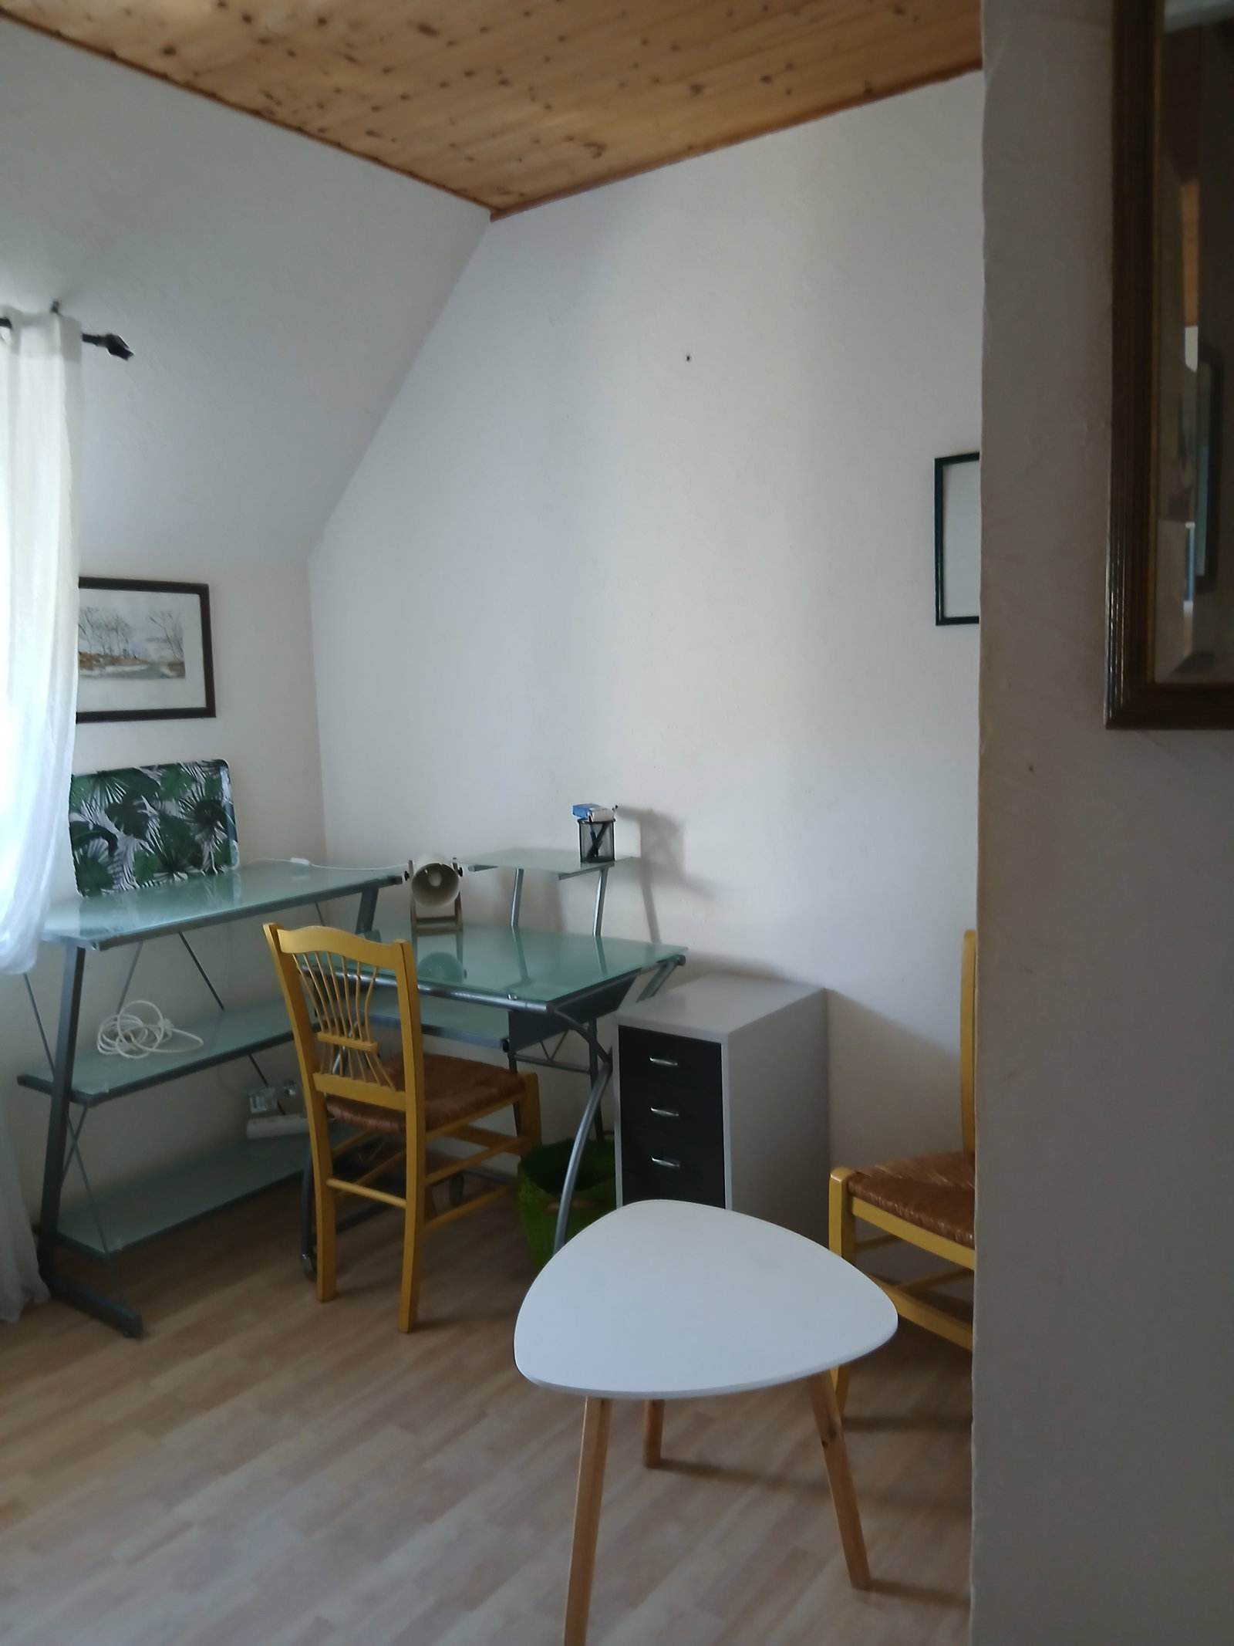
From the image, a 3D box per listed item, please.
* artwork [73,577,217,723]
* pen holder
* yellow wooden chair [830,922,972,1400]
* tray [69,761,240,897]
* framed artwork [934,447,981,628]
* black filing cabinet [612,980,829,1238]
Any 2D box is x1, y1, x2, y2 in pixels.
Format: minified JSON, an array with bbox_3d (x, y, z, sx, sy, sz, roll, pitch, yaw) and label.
[{"bbox_3d":[-1.221,-0.428,3.104,0.022,0.352,0.510,4,10,35],"label":"artwork"},{"bbox_3d":[-0.048,0.041,3.033,0.090,0.100,0.090,4,10,35],"label":"pen holder"},{"bbox_3d":[0.667,0.677,2.125,0.400,0.880,0.455,-7,9,-31],"label":"yellow wooden chair"},{"bbox_3d":[-1.175,0.006,3.172,0.028,0.302,0.468,-1,7,35],"label":"tray"},{"bbox_3d":[0.767,-0.560,2.417,0.310,0.332,0.020,4,10,35],"label":"framed artwork"},{"bbox_3d":[0.241,0.717,2.754,0.283,0.657,0.393,4,10,35],"label":"black filing cabinet"}]

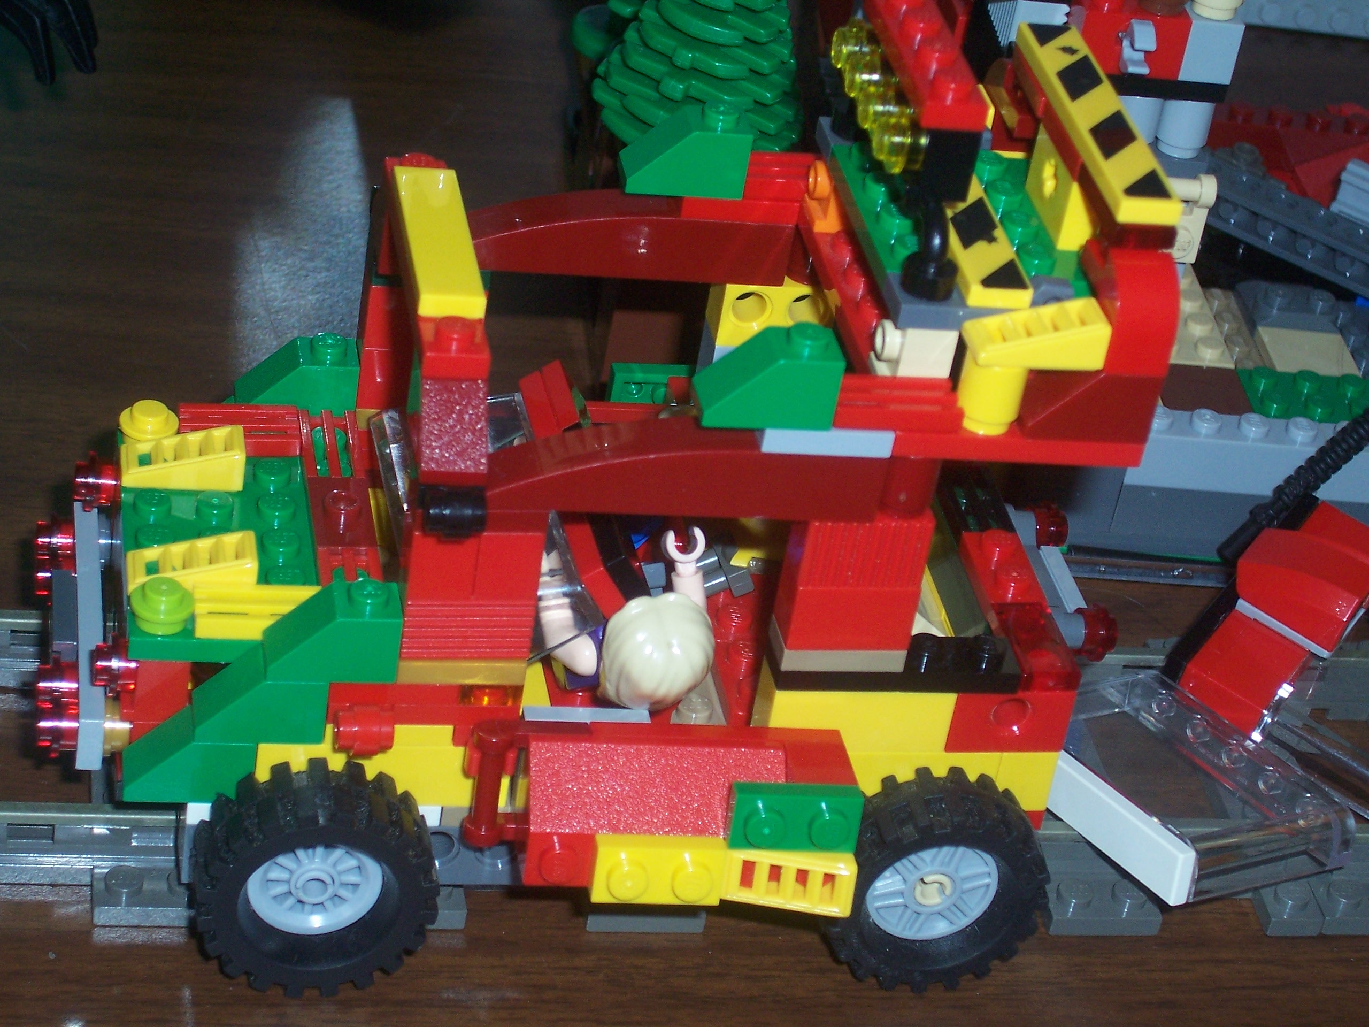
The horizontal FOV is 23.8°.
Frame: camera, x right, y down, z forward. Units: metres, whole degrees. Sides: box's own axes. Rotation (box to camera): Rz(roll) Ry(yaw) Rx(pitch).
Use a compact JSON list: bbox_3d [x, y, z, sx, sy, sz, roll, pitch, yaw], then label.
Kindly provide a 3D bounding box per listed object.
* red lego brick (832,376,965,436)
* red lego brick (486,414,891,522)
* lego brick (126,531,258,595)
[{"bbox_3d":[0.025,-0.013,0.390,0.016,0.003,0.008,2,34,-13],"label":"red lego brick"},{"bbox_3d":[0.000,-0.006,0.390,0.048,0.010,0.008,2,34,-13],"label":"red lego brick"},{"bbox_3d":[-0.061,0.006,0.405,0.016,0.006,0.008,2,34,-13],"label":"lego brick"}]

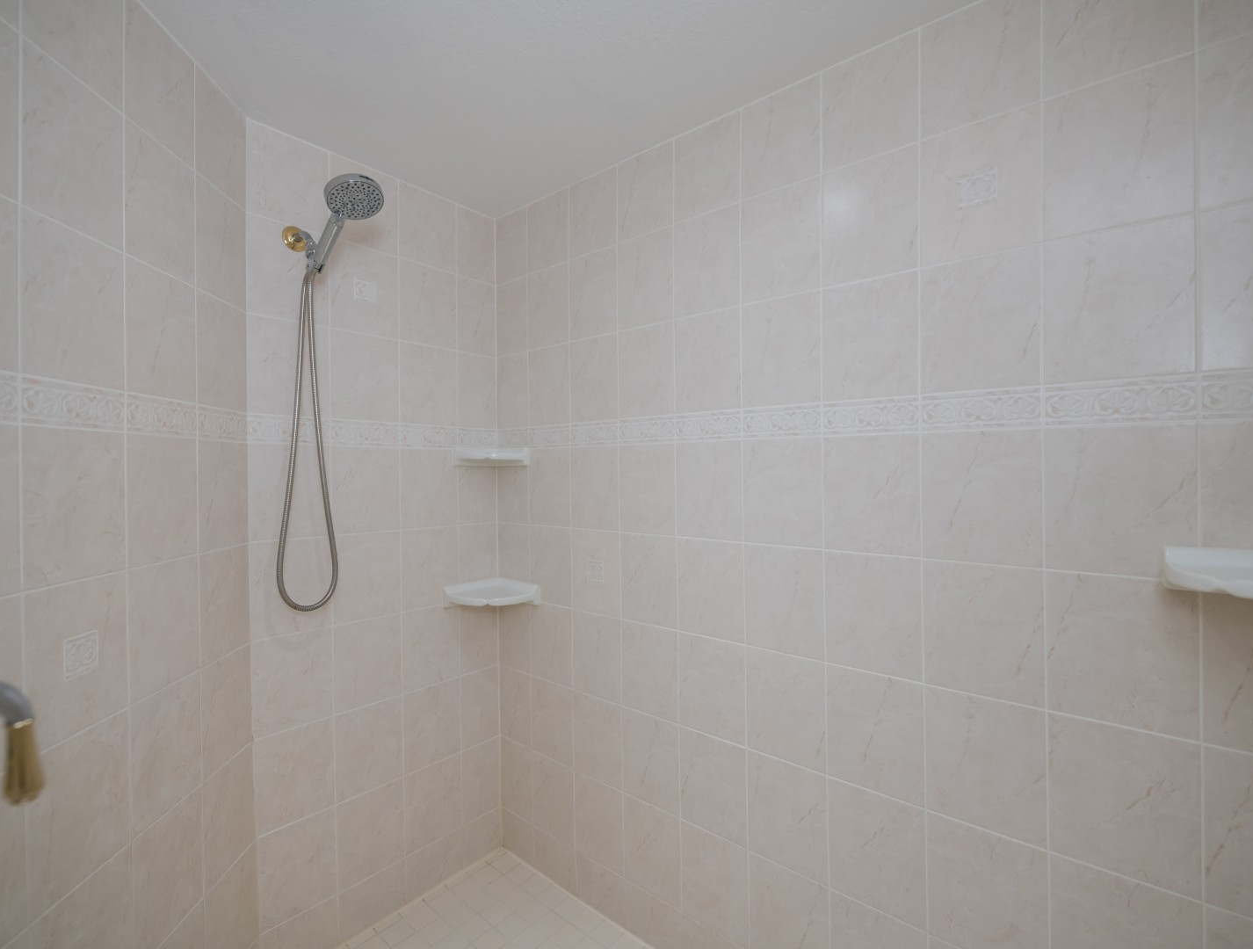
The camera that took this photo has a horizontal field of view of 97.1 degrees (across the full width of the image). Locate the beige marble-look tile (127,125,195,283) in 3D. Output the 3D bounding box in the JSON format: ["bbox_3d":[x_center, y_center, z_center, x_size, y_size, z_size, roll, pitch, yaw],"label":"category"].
[{"bbox_3d":[-0.963,-0.547,1.145,0.009,0.250,0.200,0,0,-5],"label":"beige marble-look tile"}]

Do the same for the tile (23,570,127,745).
[{"bbox_3d":[-0.940,0.313,0.951,0.009,0.250,0.200,0,0,-5],"label":"tile"}]

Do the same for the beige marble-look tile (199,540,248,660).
[{"bbox_3d":[-0.966,0.306,1.334,0.010,0.254,0.195,0,1,-5],"label":"beige marble-look tile"}]

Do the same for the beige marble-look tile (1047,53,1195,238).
[{"bbox_3d":[0.841,-0.550,0.953,0.200,0.256,0.010,0,0,39],"label":"beige marble-look tile"}]

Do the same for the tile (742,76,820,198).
[{"bbox_3d":[0.368,-0.794,1.327,0.199,0.228,0.010,0,0,39],"label":"tile"}]

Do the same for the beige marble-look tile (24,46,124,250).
[{"bbox_3d":[-0.929,-0.537,0.931,0.010,0.254,0.196,0,1,-6],"label":"beige marble-look tile"}]

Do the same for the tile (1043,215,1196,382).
[{"bbox_3d":[0.839,-0.294,0.949,0.193,0.256,0.009,0,0,39],"label":"tile"}]

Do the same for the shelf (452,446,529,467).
[{"bbox_3d":[-0.462,-0.059,1.934,0.250,0.060,0.155,0,0,-4],"label":"shelf"}]

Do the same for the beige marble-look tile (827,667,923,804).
[{"bbox_3d":[0.541,0.562,1.207,0.200,0.256,0.010,0,0,39],"label":"beige marble-look tile"}]

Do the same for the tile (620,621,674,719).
[{"bbox_3d":[0.068,0.563,1.587,0.199,0.256,0.010,0,0,39],"label":"tile"}]

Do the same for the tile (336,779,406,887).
[{"bbox_3d":[-0.767,1.073,1.662,0.010,0.254,0.196,0,1,43],"label":"tile"}]

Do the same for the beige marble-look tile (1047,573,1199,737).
[{"bbox_3d":[0.848,0.301,0.955,0.199,0.256,0.010,0,0,39],"label":"beige marble-look tile"}]

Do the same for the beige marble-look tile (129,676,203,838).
[{"bbox_3d":[-0.952,0.569,1.147,0.010,0.256,0.199,-1,0,-6],"label":"beige marble-look tile"}]

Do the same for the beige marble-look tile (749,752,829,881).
[{"bbox_3d":[0.382,0.820,1.337,0.199,0.256,0.009,0,0,39],"label":"beige marble-look tile"}]

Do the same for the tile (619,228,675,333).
[{"bbox_3d":[0.058,-0.547,1.566,0.195,0.254,0.010,0,1,39],"label":"tile"}]

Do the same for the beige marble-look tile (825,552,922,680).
[{"bbox_3d":[0.533,0.300,1.198,0.197,0.254,0.010,0,1,39],"label":"beige marble-look tile"}]

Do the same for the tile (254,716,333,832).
[{"bbox_3d":[-0.894,0.824,1.506,0.009,0.256,0.203,0,0,39],"label":"tile"}]

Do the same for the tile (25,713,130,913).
[{"bbox_3d":[-0.928,0.567,0.940,0.010,0.254,0.196,0,1,-6],"label":"tile"}]

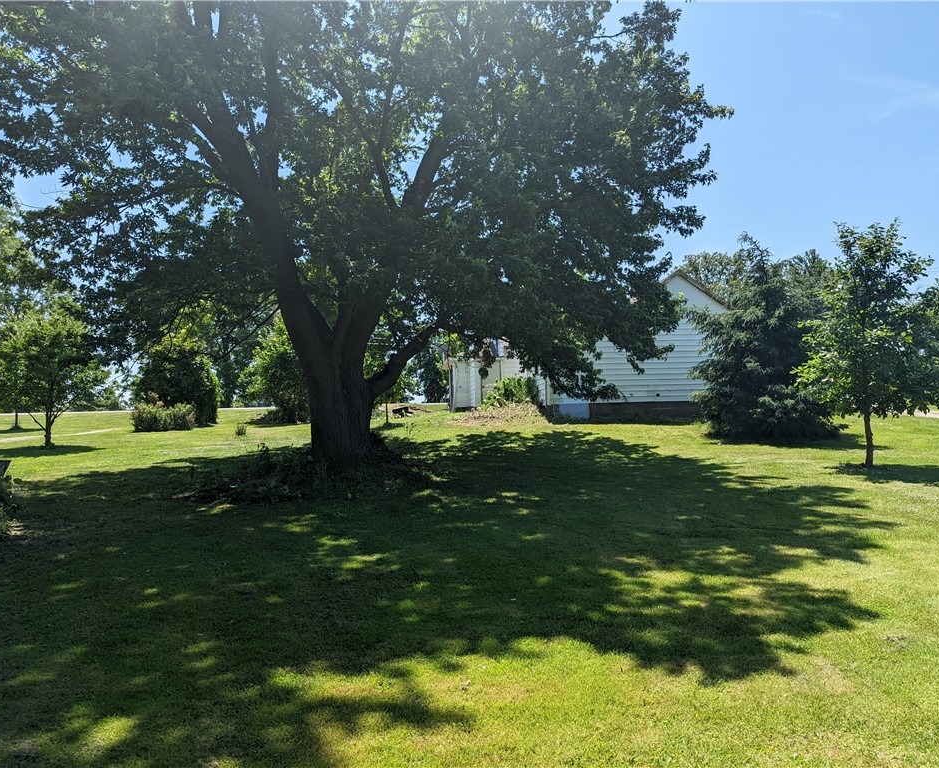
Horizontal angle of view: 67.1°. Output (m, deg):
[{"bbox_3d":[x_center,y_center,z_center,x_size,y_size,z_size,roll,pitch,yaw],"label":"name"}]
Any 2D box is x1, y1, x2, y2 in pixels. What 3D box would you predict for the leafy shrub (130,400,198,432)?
[{"bbox_3d":[-11.141,1.183,25.800,2.330,1.170,1.500,-1,0,0],"label":"leafy shrub"}]

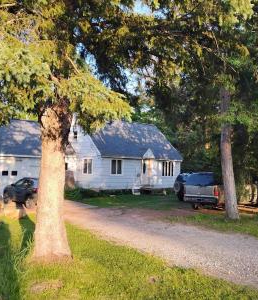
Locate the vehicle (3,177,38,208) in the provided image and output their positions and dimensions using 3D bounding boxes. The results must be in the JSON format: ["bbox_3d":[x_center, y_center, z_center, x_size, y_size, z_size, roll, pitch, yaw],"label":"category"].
[{"bbox_3d":[-5.662,2.434,18.960,4.500,1.660,1.850,-4,-7,44],"label":"vehicle"}]

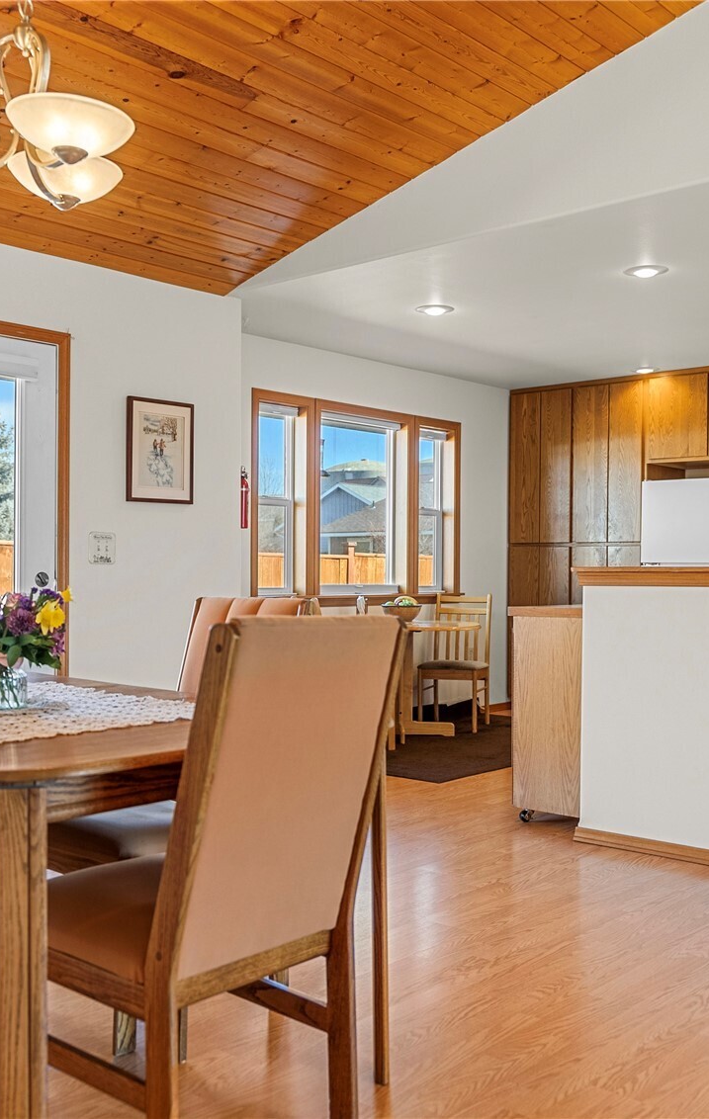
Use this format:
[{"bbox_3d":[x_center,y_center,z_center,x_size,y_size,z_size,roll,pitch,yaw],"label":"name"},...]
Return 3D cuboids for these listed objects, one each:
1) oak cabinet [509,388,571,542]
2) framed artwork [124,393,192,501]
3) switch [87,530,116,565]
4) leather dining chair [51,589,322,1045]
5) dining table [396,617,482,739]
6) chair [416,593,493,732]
[{"bbox_3d":[1.589,-0.703,8.630,0.538,1.172,0.600,0,0,40],"label":"oak cabinet"},{"bbox_3d":[-0.944,-0.532,5.506,0.025,0.508,0.429,0,0,40],"label":"framed artwork"},{"bbox_3d":[-1.177,-0.055,5.243,0.012,0.150,0.145,0,0,40],"label":"switch"},{"bbox_3d":[-0.486,0.599,2.869,0.471,1.001,0.668,0,0,40],"label":"leather dining chair"},{"bbox_3d":[0.366,0.742,7.089,0.840,0.740,0.760,0,0,18],"label":"dining table"},{"bbox_3d":[0.671,0.680,7.487,0.420,0.890,0.500,0,0,18],"label":"chair"}]

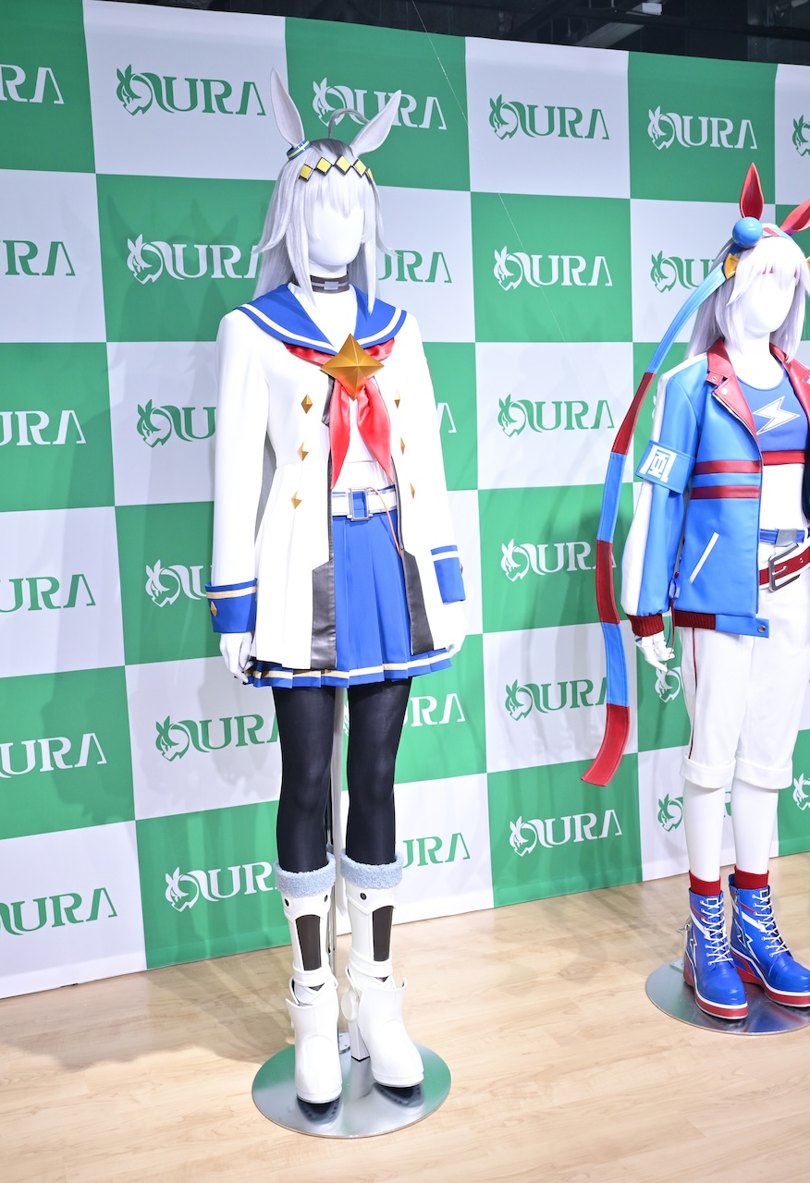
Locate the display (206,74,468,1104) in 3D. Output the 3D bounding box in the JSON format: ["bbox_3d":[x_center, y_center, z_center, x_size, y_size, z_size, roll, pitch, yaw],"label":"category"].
[{"bbox_3d":[-0.135,0.015,2.414,0.490,1.910,0.410,-5,7,-21],"label":"display"}]

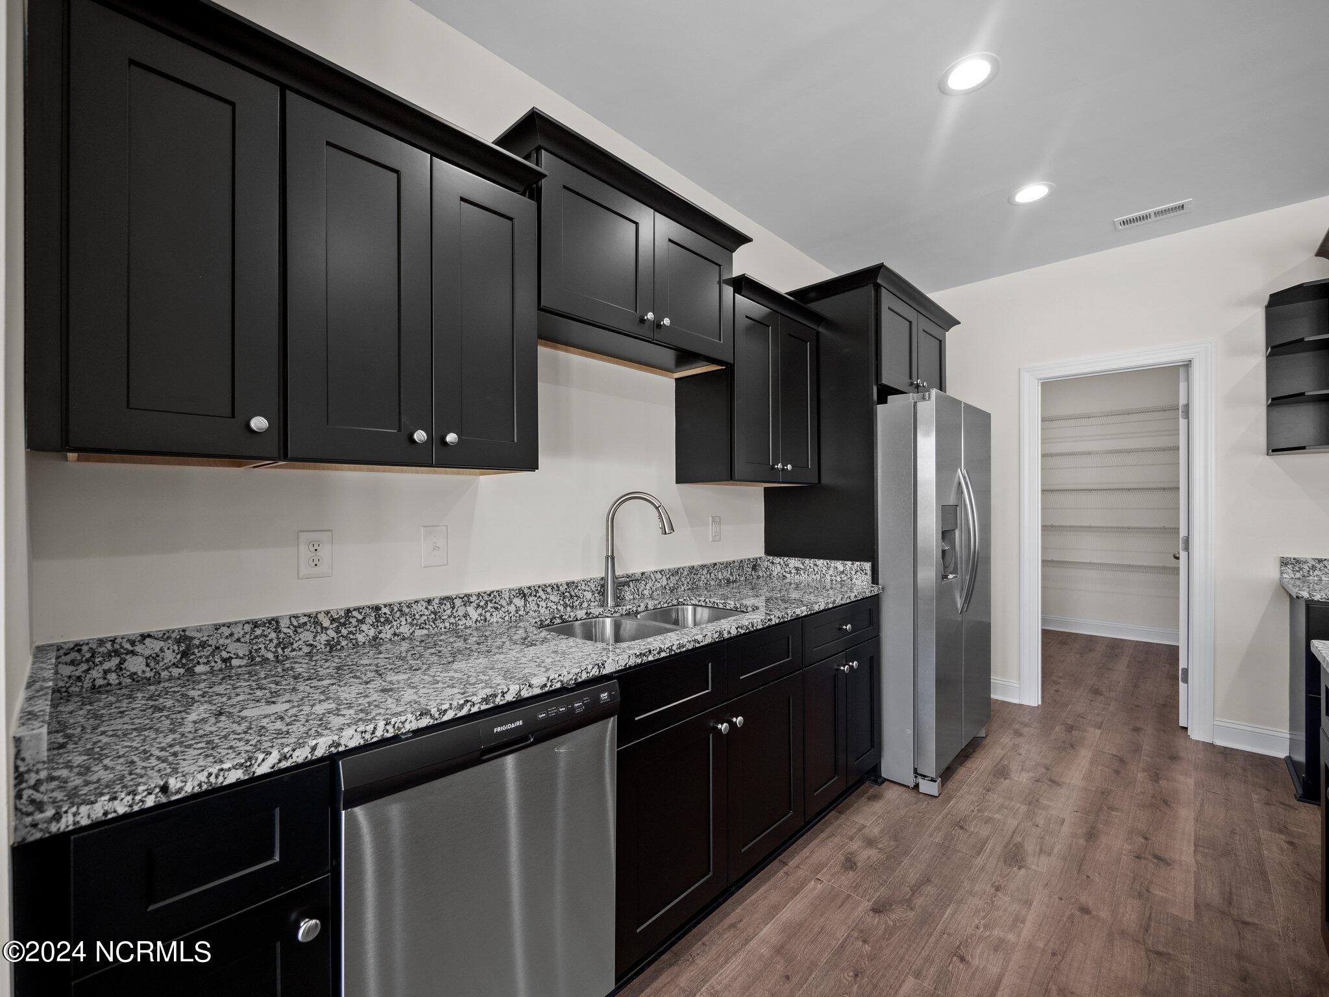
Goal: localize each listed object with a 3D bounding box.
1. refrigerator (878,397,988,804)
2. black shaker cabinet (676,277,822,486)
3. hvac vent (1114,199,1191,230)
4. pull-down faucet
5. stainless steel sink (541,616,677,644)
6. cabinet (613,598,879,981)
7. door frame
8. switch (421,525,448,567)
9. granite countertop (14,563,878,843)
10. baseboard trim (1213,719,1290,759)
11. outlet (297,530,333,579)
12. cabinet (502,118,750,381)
[{"bbox_3d":[1.220,0.416,2.924,0.860,1.773,0.903,0,-1,44],"label":"refrigerator"},{"bbox_3d":[0.424,-0.478,2.531,0.370,0.814,0.712,0,-1,44],"label":"black shaker cabinet"},{"bbox_3d":[2.534,-1.457,2.787,0.296,0.012,0.155,0,-1,44],"label":"hvac vent"},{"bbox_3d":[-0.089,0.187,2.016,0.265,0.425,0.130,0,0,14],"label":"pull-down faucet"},{"bbox_3d":[-0.161,0.512,1.712,0.415,0.190,0.395,0,-1,44],"label":"stainless steel sink"},{"bbox_3d":[0.210,0.863,2.123,0.627,0.863,1.578,0,-1,44],"label":"cabinet"},{"bbox_3d":[2.651,0.236,3.202,0.872,2.142,0.135,0,-1,44],"label":"door frame"},{"bbox_3d":[-0.698,0.147,1.640,0.012,0.123,0.078,0,-1,44],"label":"switch"},{"bbox_3d":[-0.131,0.364,1.772,0.635,0.127,2.561,0,-1,44],"label":"granite countertop"},{"bbox_3d":[3.010,1.236,2.760,0.255,0.138,0.016,0,-1,44],"label":"baseboard trim"},{"bbox_3d":[-0.918,0.148,1.417,0.010,0.123,0.079,0,-1,44],"label":"outlet"},{"bbox_3d":[-0.138,-0.803,1.960,0.370,0.507,1.005,0,-1,44],"label":"cabinet"}]

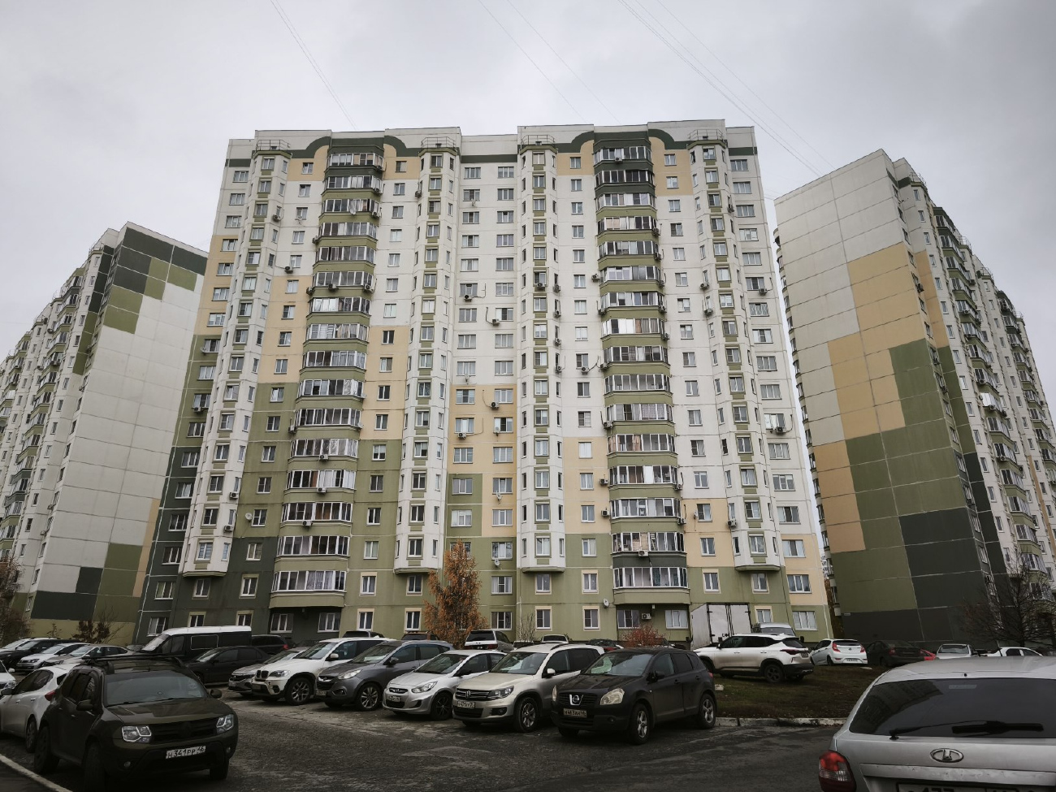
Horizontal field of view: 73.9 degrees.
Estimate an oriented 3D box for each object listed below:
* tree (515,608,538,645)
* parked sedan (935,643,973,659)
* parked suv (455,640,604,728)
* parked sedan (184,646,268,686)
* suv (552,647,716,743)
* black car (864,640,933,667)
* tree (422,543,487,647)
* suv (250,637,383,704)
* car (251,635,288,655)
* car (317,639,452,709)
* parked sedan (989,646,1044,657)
[{"bbox_3d":[-0.159,18.190,54.000,1.700,3.400,1.600,0,-21,0],"label":"tree"},{"bbox_3d":[22.864,13.915,37.326,1.730,1.460,4.400,-14,-23,35],"label":"parked sedan"},{"bbox_3d":[0.230,6.526,15.979,1.810,1.690,4.430,-16,-25,39],"label":"parked suv"},{"bbox_3d":[-12.299,11.060,28.629,4.500,1.450,1.750,17,-25,-41],"label":"parked sedan"},{"bbox_3d":[2.247,5.978,14.269,1.783,1.615,4.315,-16,-24,37],"label":"suv"},{"bbox_3d":[19.063,13.594,36.921,1.770,1.460,4.550,-2,-19,5],"label":"black car"},{"bbox_3d":[-5.070,14.138,48.682,4.384,7.893,4.384,0,-21,0],"label":"tree"},{"bbox_3d":[-6.056,8.406,21.628,1.933,1.776,4.857,-17,-25,40],"label":"suv"},{"bbox_3d":[-15.138,13.528,37.217,4.500,1.670,1.800,12,-22,-32],"label":"car"},{"bbox_3d":[-4.023,7.980,20.186,1.820,1.660,4.410,-16,-24,37],"label":"car"},{"bbox_3d":[28.242,15.097,40.000,4.350,1.450,1.700,-13,-25,31],"label":"parked sedan"}]

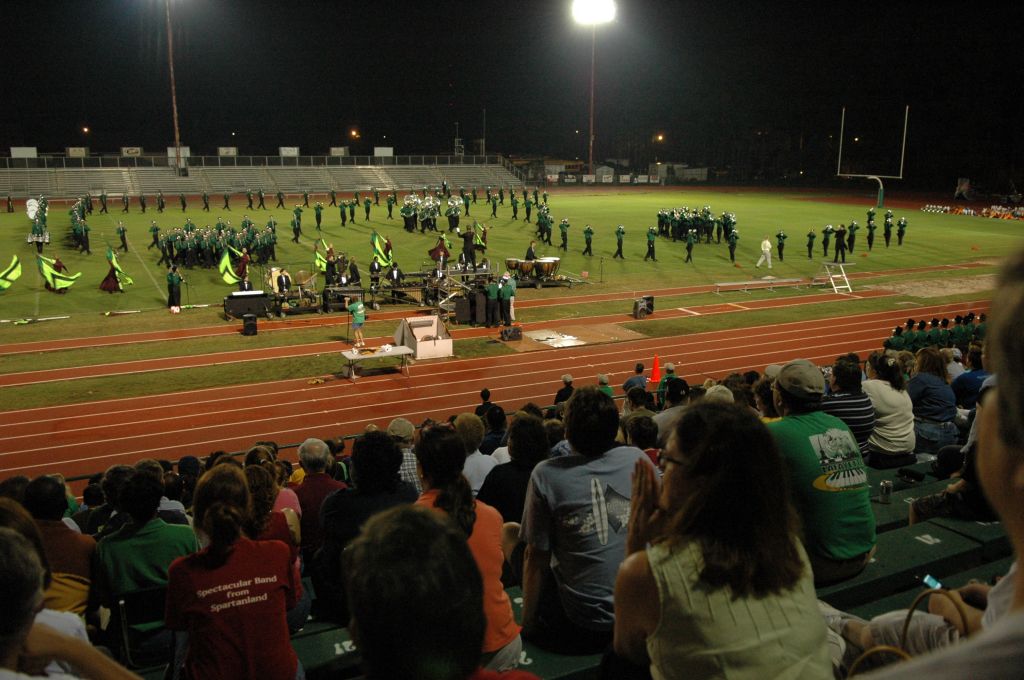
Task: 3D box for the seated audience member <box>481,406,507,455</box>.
[{"bbox_3d":[-0.245,1.274,9.034,0.470,1.270,0.750,-6,14,-24],"label":"seated audience member"}]

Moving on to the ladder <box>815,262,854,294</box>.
[{"bbox_3d":[14.834,-2.943,39.244,1.200,1.170,2.100,-3,14,-15],"label":"ladder"}]

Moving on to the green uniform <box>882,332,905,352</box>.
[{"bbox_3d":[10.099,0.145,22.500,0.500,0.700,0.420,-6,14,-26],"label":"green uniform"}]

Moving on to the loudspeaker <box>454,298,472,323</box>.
[{"bbox_3d":[-1.757,-1.048,30.381,0.500,0.880,0.450,-6,14,-24],"label":"loudspeaker"}]

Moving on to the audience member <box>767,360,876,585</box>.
[{"bbox_3d":[1.168,0.700,3.811,0.540,1.303,0.800,-6,14,-24],"label":"audience member"}]

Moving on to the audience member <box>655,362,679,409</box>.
[{"bbox_3d":[3.536,1.362,19.481,0.520,1.730,0.380,-6,15,-25],"label":"audience member"}]

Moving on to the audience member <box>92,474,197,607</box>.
[{"bbox_3d":[-1.685,1.143,4.044,0.450,1.240,0.720,-6,14,-26],"label":"audience member"}]

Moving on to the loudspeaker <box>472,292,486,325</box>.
[{"bbox_3d":[-1.106,-1.083,28.565,0.480,1.030,0.480,-3,13,-14],"label":"loudspeaker"}]

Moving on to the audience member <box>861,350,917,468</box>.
[{"bbox_3d":[2.811,0.678,6.899,0.480,1.280,0.720,-6,14,-26],"label":"audience member"}]

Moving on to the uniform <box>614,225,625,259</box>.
[{"bbox_3d":[5.813,-5.260,45.889,0.520,1.750,0.500,-6,14,-24],"label":"uniform"}]

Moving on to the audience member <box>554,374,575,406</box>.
[{"bbox_3d":[1.176,1.582,18.490,0.520,1.730,0.380,-6,15,-25],"label":"audience member"}]

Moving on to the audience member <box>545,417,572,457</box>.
[{"bbox_3d":[0.282,1.166,7.144,0.450,1.137,0.720,-6,15,-25],"label":"audience member"}]

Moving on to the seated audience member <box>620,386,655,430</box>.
[{"bbox_3d":[1.156,1.052,8.700,0.470,1.290,0.720,-6,14,-26],"label":"seated audience member"}]

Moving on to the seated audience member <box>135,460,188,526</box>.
[{"bbox_3d":[-2.410,1.377,5.857,0.470,1.270,0.750,-6,14,-24],"label":"seated audience member"}]

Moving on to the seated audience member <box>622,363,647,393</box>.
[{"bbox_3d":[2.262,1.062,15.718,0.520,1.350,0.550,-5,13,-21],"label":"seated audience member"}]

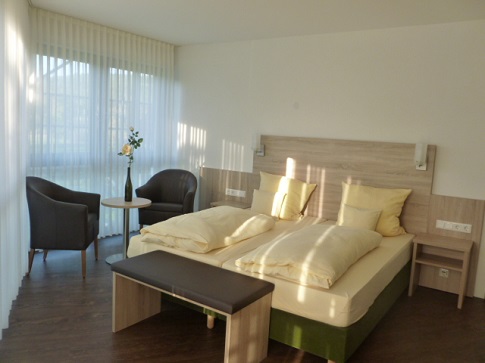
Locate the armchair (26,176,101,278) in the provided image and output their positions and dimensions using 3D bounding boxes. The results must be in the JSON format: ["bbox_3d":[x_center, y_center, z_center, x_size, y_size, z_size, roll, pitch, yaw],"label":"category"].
[{"bbox_3d":[-1.763,0.436,3.856,0.611,0.889,0.586,2,8,-6],"label":"armchair"}]

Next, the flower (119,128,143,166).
[{"bbox_3d":[-1.184,-0.360,4.154,0.258,0.428,0.170,1,8,-16],"label":"flower"}]

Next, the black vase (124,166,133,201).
[{"bbox_3d":[-1.216,0.033,4.206,0.075,0.368,0.075,8,9,34],"label":"black vase"}]

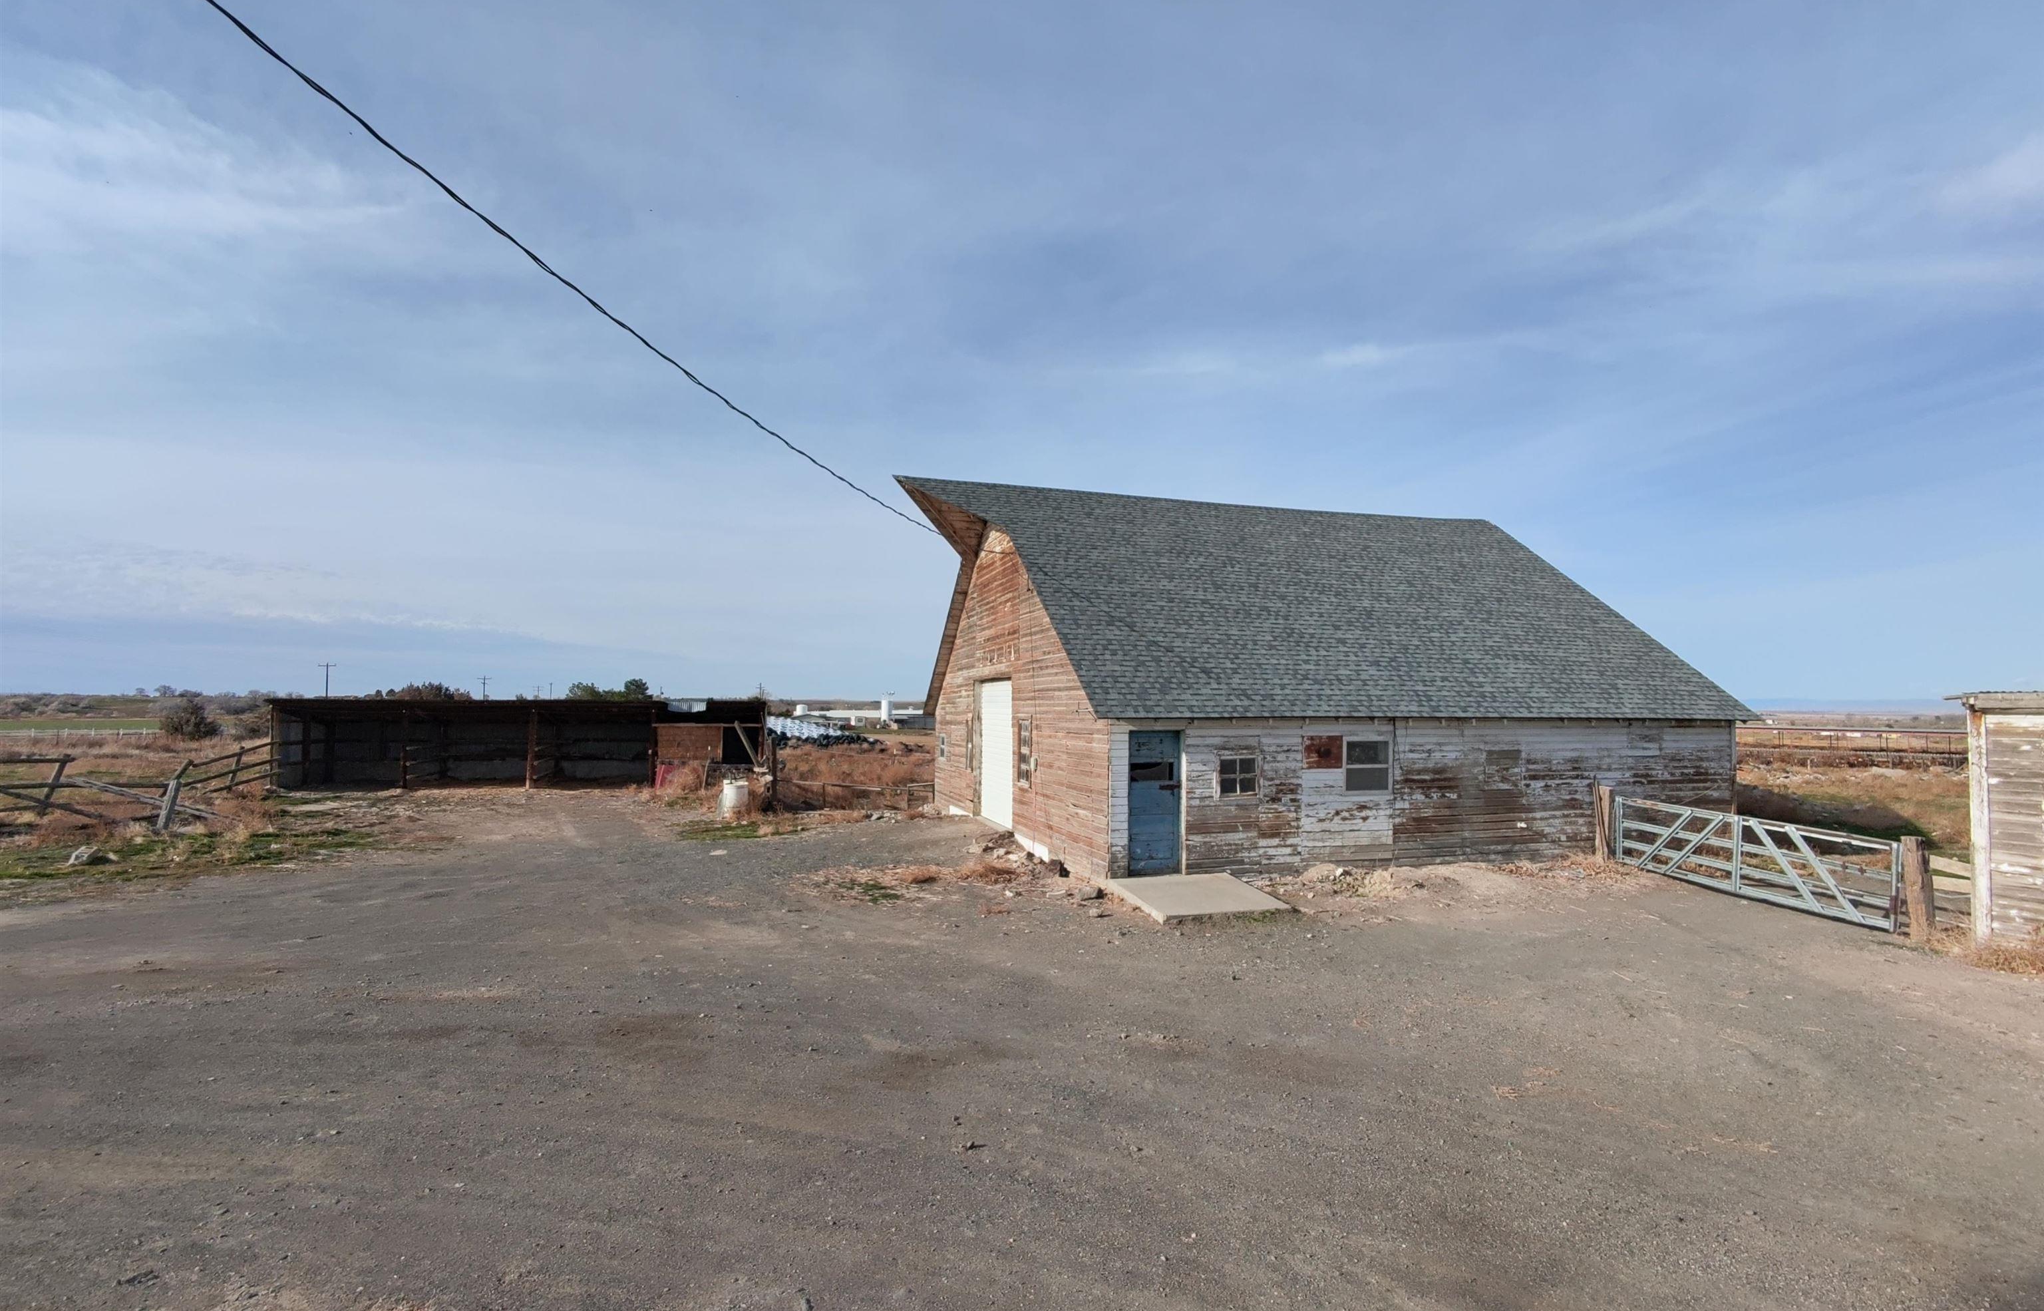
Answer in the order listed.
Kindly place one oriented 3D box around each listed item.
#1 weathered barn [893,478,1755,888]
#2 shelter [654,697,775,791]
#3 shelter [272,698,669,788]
[{"bbox_3d":[4.484,0.119,21.049,14.838,7.210,12.765,1,-4,-17],"label":"weathered barn"},{"bbox_3d":[-10.919,3.108,33.439,3.660,2.770,4.400,1,-4,-14],"label":"shelter"},{"bbox_3d":[-16.918,2.826,30.203,10.900,2.600,3.200,1,-3,-9],"label":"shelter"}]

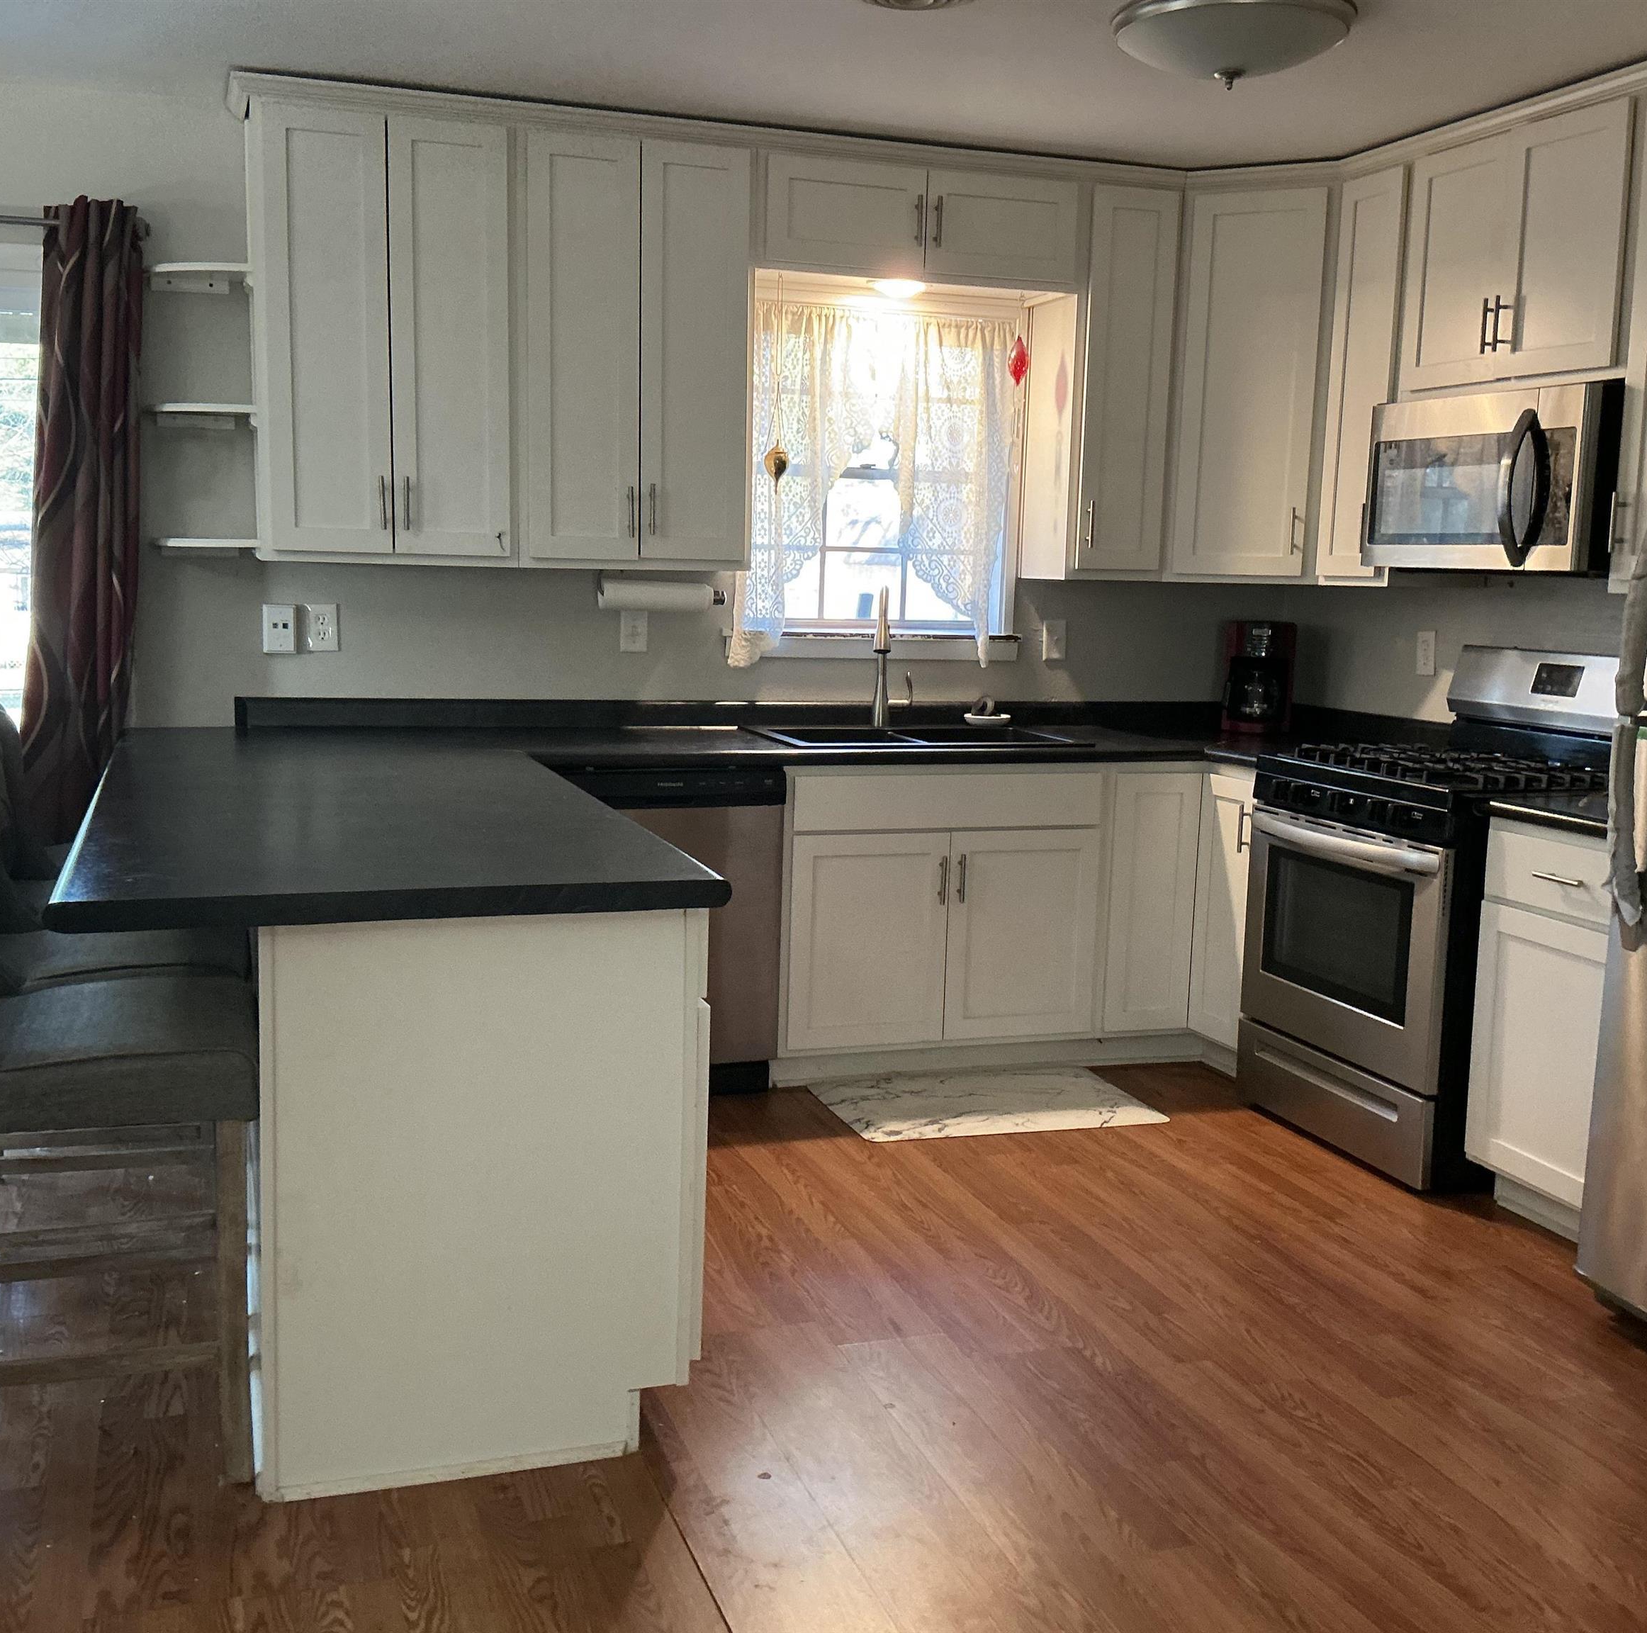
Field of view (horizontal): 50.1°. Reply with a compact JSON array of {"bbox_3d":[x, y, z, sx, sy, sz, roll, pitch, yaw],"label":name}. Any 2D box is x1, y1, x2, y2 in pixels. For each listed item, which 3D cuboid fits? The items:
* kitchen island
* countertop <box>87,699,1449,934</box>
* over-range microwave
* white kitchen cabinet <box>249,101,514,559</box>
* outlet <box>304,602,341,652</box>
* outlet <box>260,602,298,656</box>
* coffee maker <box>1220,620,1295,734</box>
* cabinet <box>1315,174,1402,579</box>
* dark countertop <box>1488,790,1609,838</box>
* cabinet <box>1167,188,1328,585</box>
[{"bbox_3d":[-0.970,0.386,3.603,0.923,0.904,2.350,-1,9,-19],"label":"kitchen island"},{"bbox_3d":[0.215,-0.115,3.943,3.409,0.132,2.350,-1,9,-19],"label":"countertop"},{"bbox_3d":[1.715,-0.797,4.231,0.435,0.422,0.763,-2,9,-20],"label":"over-range microwave"},{"bbox_3d":[-1.109,-1.181,4.433,0.631,1.068,0.335,-2,9,-20],"label":"white kitchen cabinet"},{"bbox_3d":[-1.318,-0.494,4.639,0.078,0.121,0.009,-2,9,-20],"label":"outlet"},{"bbox_3d":[-1.409,-0.487,4.569,0.082,0.125,0.012,-1,9,-19],"label":"outlet"},{"bbox_3d":[1.315,-0.430,5.326,0.200,0.335,0.225,4,8,16],"label":"coffee maker"},{"bbox_3d":[1.561,-1.147,4.688,0.330,1.067,0.327,-1,9,-19],"label":"cabinet"},{"bbox_3d":[1.810,0.021,3.715,0.645,0.040,0.535,-2,9,-20],"label":"dark countertop"},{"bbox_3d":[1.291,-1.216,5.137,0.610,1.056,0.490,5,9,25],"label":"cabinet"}]

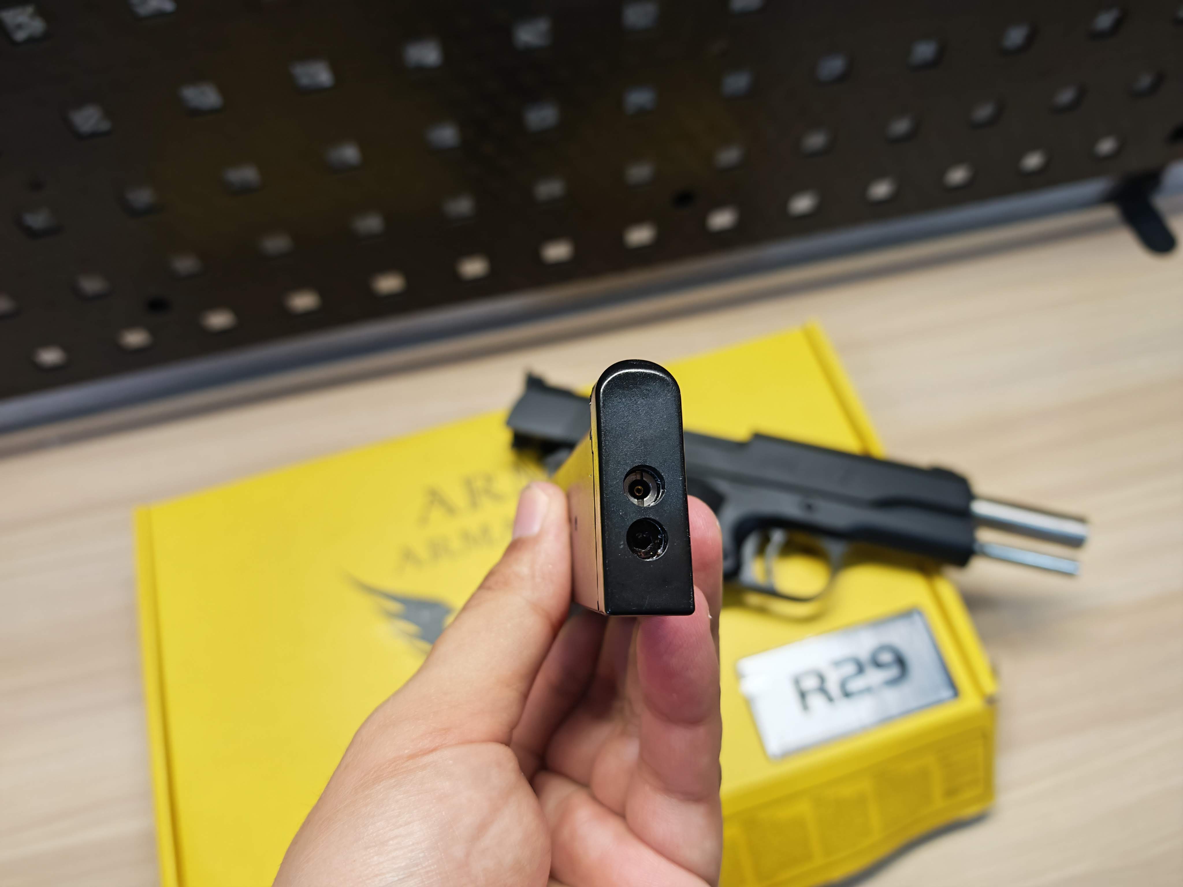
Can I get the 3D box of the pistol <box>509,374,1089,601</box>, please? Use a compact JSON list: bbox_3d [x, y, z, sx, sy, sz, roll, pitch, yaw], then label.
[{"bbox_3d":[0.072,0.050,0.320,0.233,0.035,0.138,10,64,8],"label":"pistol"}]

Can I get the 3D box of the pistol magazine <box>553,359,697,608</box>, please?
[{"bbox_3d":[0.001,0.015,0.186,0.014,0.121,0.041,1,81,-8],"label":"pistol magazine"}]

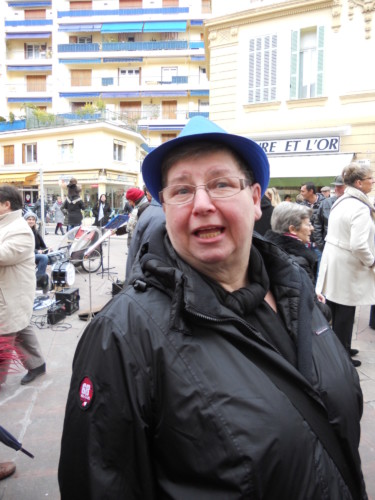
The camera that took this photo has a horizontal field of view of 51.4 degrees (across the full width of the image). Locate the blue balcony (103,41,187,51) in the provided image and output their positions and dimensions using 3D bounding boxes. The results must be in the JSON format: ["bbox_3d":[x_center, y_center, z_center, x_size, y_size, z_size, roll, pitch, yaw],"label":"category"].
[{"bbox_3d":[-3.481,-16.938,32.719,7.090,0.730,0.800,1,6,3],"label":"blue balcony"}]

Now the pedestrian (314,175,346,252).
[{"bbox_3d":[1.936,-0.076,5.115,0.550,1.760,0.380,1,7,6],"label":"pedestrian"}]

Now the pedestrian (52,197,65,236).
[{"bbox_3d":[-5.526,-1.463,16.846,0.420,1.680,0.480,6,8,41],"label":"pedestrian"}]

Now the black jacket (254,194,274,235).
[{"bbox_3d":[0.771,-0.267,4.297,0.550,0.750,0.350,-4,8,-37],"label":"black jacket"}]

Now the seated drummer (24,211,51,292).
[{"bbox_3d":[-2.462,0.011,6.484,0.650,1.280,0.500,2,7,16],"label":"seated drummer"}]

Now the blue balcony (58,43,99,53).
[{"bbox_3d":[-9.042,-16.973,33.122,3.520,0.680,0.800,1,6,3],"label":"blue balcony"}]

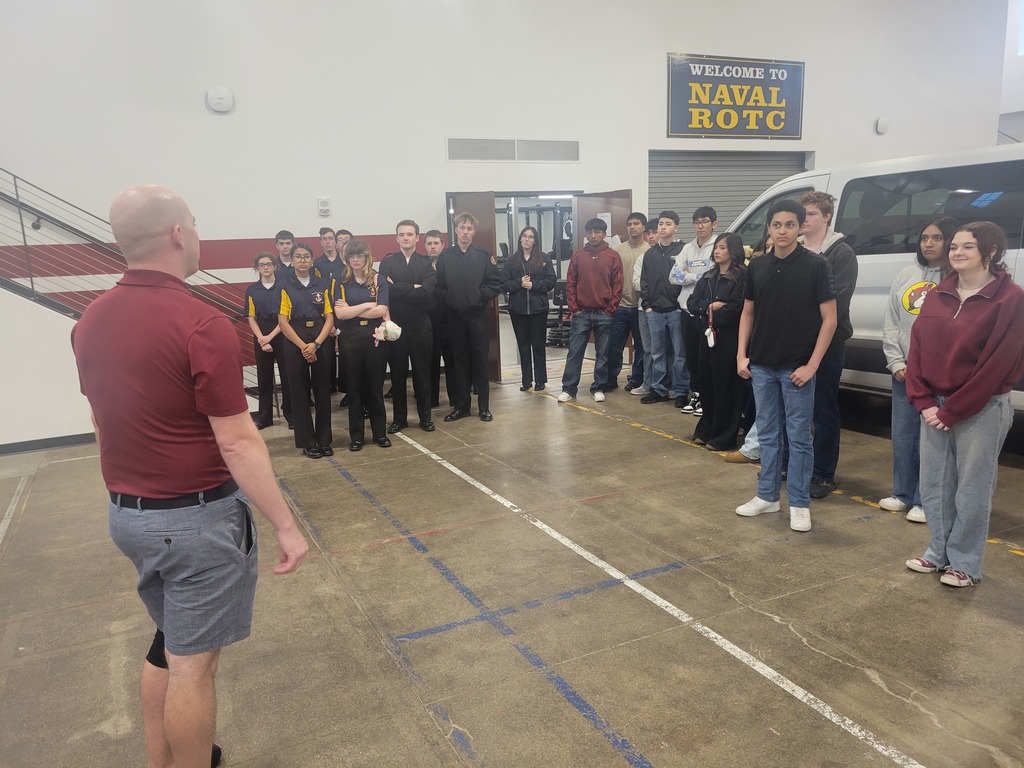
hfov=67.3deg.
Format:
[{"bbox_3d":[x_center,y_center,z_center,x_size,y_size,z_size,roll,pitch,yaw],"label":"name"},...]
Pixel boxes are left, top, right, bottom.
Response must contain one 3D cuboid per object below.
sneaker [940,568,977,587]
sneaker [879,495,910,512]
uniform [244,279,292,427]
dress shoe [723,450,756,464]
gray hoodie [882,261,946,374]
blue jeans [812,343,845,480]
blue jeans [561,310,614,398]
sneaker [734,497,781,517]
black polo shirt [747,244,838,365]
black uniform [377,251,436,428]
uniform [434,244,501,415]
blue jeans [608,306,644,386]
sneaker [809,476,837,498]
[{"bbox_3d":[2.048,0.853,3.503,0.250,0.090,0.090,-6,11,-19],"label":"sneaker"},{"bbox_3d":[2.166,0.650,4.326,0.250,0.105,0.100,-6,11,-21],"label":"sneaker"},{"bbox_3d":[-2.227,-0.292,7.081,0.420,1.350,0.280,-5,11,-13],"label":"uniform"},{"bbox_3d":[1.603,0.484,5.322,0.285,0.115,0.105,-2,10,0],"label":"dress shoe"},{"bbox_3d":[2.341,-0.383,4.321,0.460,0.633,0.320,8,15,44],"label":"gray hoodie"},{"bbox_3d":[1.794,0.128,4.688,0.340,0.930,0.410,-11,14,-41],"label":"blue jeans"},{"bbox_3d":[0.769,-0.326,7.863,0.523,0.860,0.320,0,11,10],"label":"blue jeans"},{"bbox_3d":[1.433,0.690,4.459,0.285,0.110,0.105,-5,11,-17],"label":"sneaker"},{"bbox_3d":[1.521,-0.433,4.240,0.470,0.677,0.280,6,13,38],"label":"black polo shirt"},{"bbox_3d":[-0.899,-0.385,6.606,0.530,1.500,0.340,-3,10,-4],"label":"black uniform"},{"bbox_3d":[-0.411,-0.510,7.209,0.560,1.550,0.360,0,11,11],"label":"uniform"},{"bbox_3d":[1.216,-0.476,8.266,0.430,0.940,0.310,4,12,30],"label":"blue jeans"},{"bbox_3d":[1.873,0.592,4.665,0.290,0.120,0.110,-12,14,-42],"label":"sneaker"}]

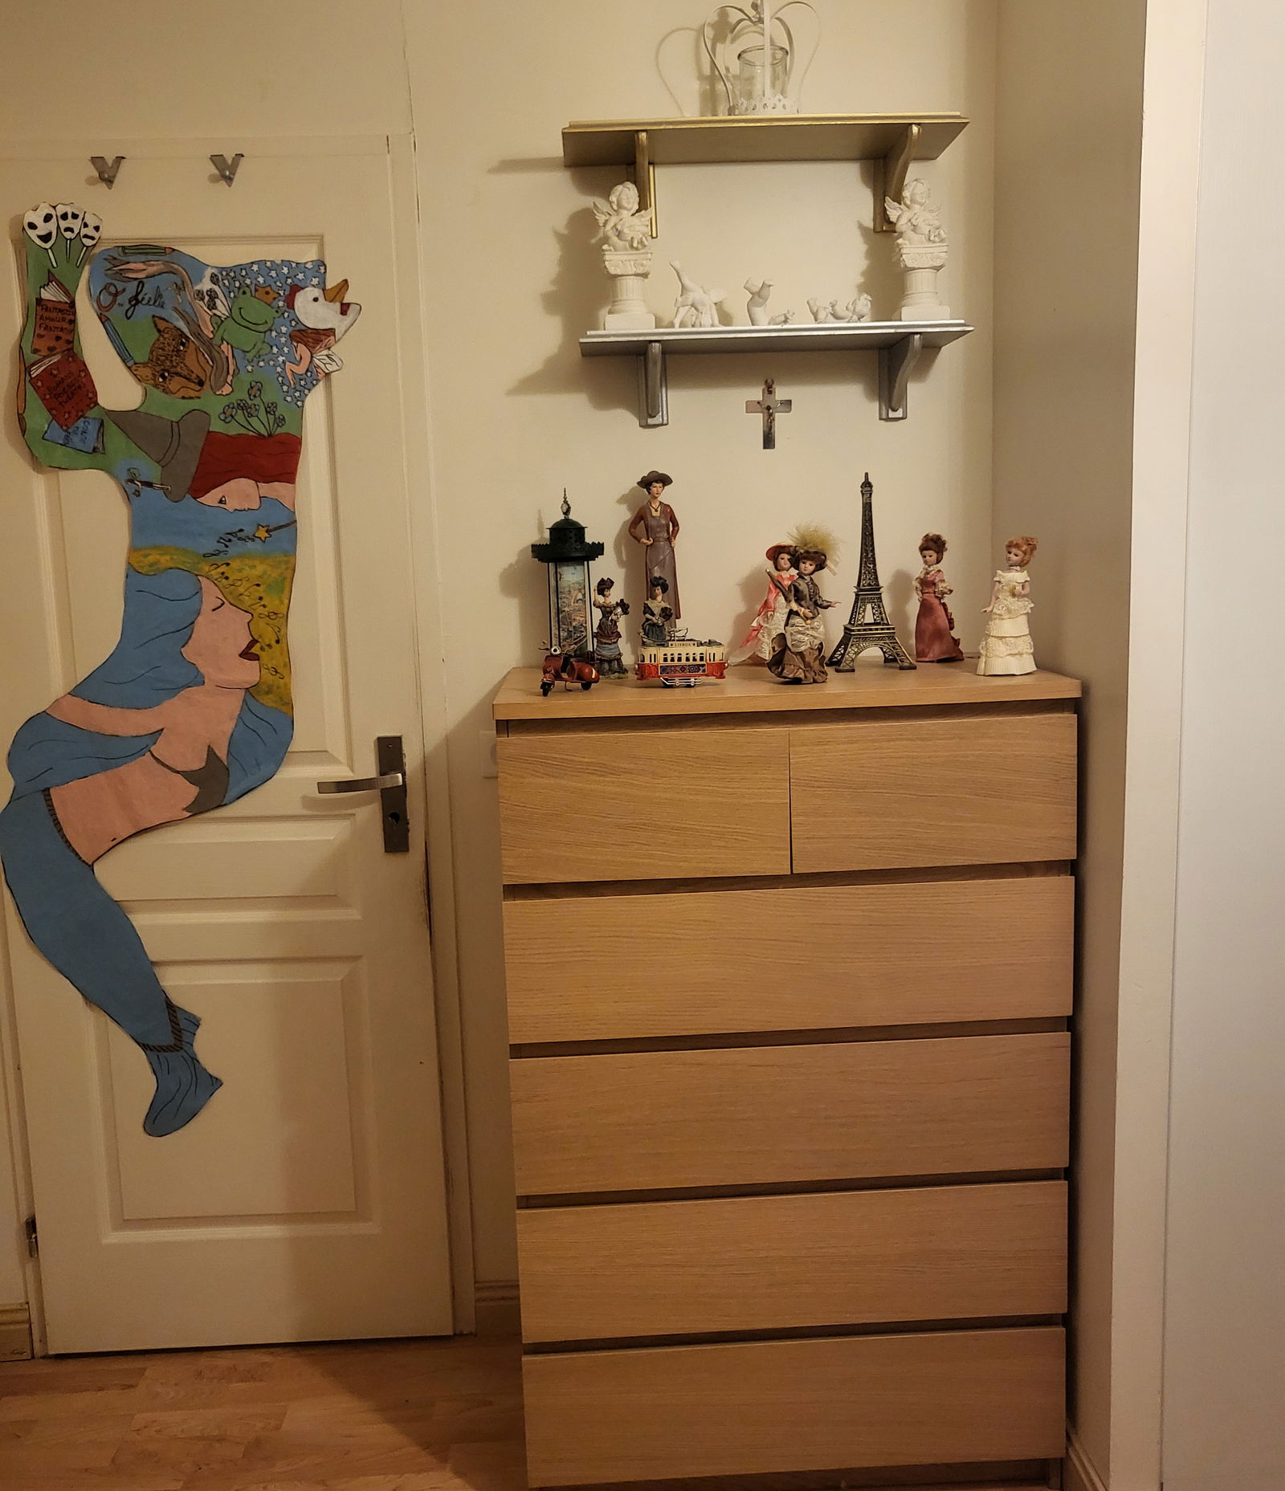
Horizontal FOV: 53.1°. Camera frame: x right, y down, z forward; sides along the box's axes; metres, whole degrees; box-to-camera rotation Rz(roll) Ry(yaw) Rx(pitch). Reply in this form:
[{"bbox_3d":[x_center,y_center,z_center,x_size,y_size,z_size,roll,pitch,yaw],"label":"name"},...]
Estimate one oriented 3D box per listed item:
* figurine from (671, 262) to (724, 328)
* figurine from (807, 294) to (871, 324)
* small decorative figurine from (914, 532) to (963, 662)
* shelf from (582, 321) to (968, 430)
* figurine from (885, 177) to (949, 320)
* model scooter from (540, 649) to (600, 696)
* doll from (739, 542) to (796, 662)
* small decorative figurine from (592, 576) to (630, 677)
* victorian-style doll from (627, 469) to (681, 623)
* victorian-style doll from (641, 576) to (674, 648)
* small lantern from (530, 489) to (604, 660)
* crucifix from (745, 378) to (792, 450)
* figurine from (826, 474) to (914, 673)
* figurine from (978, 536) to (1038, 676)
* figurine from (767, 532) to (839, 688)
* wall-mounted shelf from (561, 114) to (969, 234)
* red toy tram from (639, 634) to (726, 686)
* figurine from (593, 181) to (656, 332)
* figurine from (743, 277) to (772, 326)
[{"bbox_3d":[0.089,-0.714,2.058,0.086,0.112,0.050,-2,8,-2],"label":"figurine"},{"bbox_3d":[0.312,-0.688,2.044,0.103,0.058,0.050,-2,8,-2],"label":"figurine"},{"bbox_3d":[0.490,-0.246,2.126,0.070,0.212,0.080,4,10,35],"label":"small decorative figurine"},{"bbox_3d":[0.207,-0.597,2.081,0.608,0.136,0.170,-2,8,-2],"label":"shelf"},{"bbox_3d":[0.438,-0.784,2.053,0.094,0.230,0.085,-2,8,-2],"label":"figurine"},{"bbox_3d":[-0.102,-0.112,1.823,0.107,0.070,0.050,-9,11,-43],"label":"model scooter"},{"bbox_3d":[0.209,-0.232,2.143,0.102,0.201,0.082,-3,8,-12],"label":"doll"},{"bbox_3d":[-0.048,-0.185,2.022,0.056,0.156,0.052,-3,8,-10],"label":"small decorative figurine"},{"bbox_3d":[0.021,-0.291,2.146,0.084,0.327,0.072,-3,8,-12],"label":"victorian-style doll"},{"bbox_3d":[0.024,-0.182,1.980,0.054,0.156,0.050,-2,8,-2],"label":"victorian-style doll"},{"bbox_3d":[-0.122,-0.267,2.103,0.119,0.297,0.117,-2,8,-2],"label":"small lantern"},{"bbox_3d":[0.212,-0.555,2.155,0.076,0.120,0.014,-2,8,-2],"label":"crucifix"},{"bbox_3d":[0.363,-0.276,2.036,0.130,0.305,0.130,-2,8,0],"label":"figurine"},{"bbox_3d":[0.541,-0.209,1.907,0.085,0.202,0.085,3,9,30],"label":"figurine"},{"bbox_3d":[0.230,-0.200,1.871,0.098,0.213,0.092,-6,9,-27],"label":"figurine"},{"bbox_3d":[0.185,-0.891,2.022,0.610,0.132,0.180,-2,8,-2],"label":"wall-mounted shelf"},{"bbox_3d":[0.055,-0.127,1.863,0.131,0.080,0.046,-2,8,-2],"label":"red toy tram"},{"bbox_3d":[-0.029,-0.762,2.019,0.100,0.234,0.085,-2,8,-2],"label":"figurine"},{"bbox_3d":[0.184,-0.697,2.038,0.048,0.087,0.050,-2,8,-2],"label":"figurine"}]

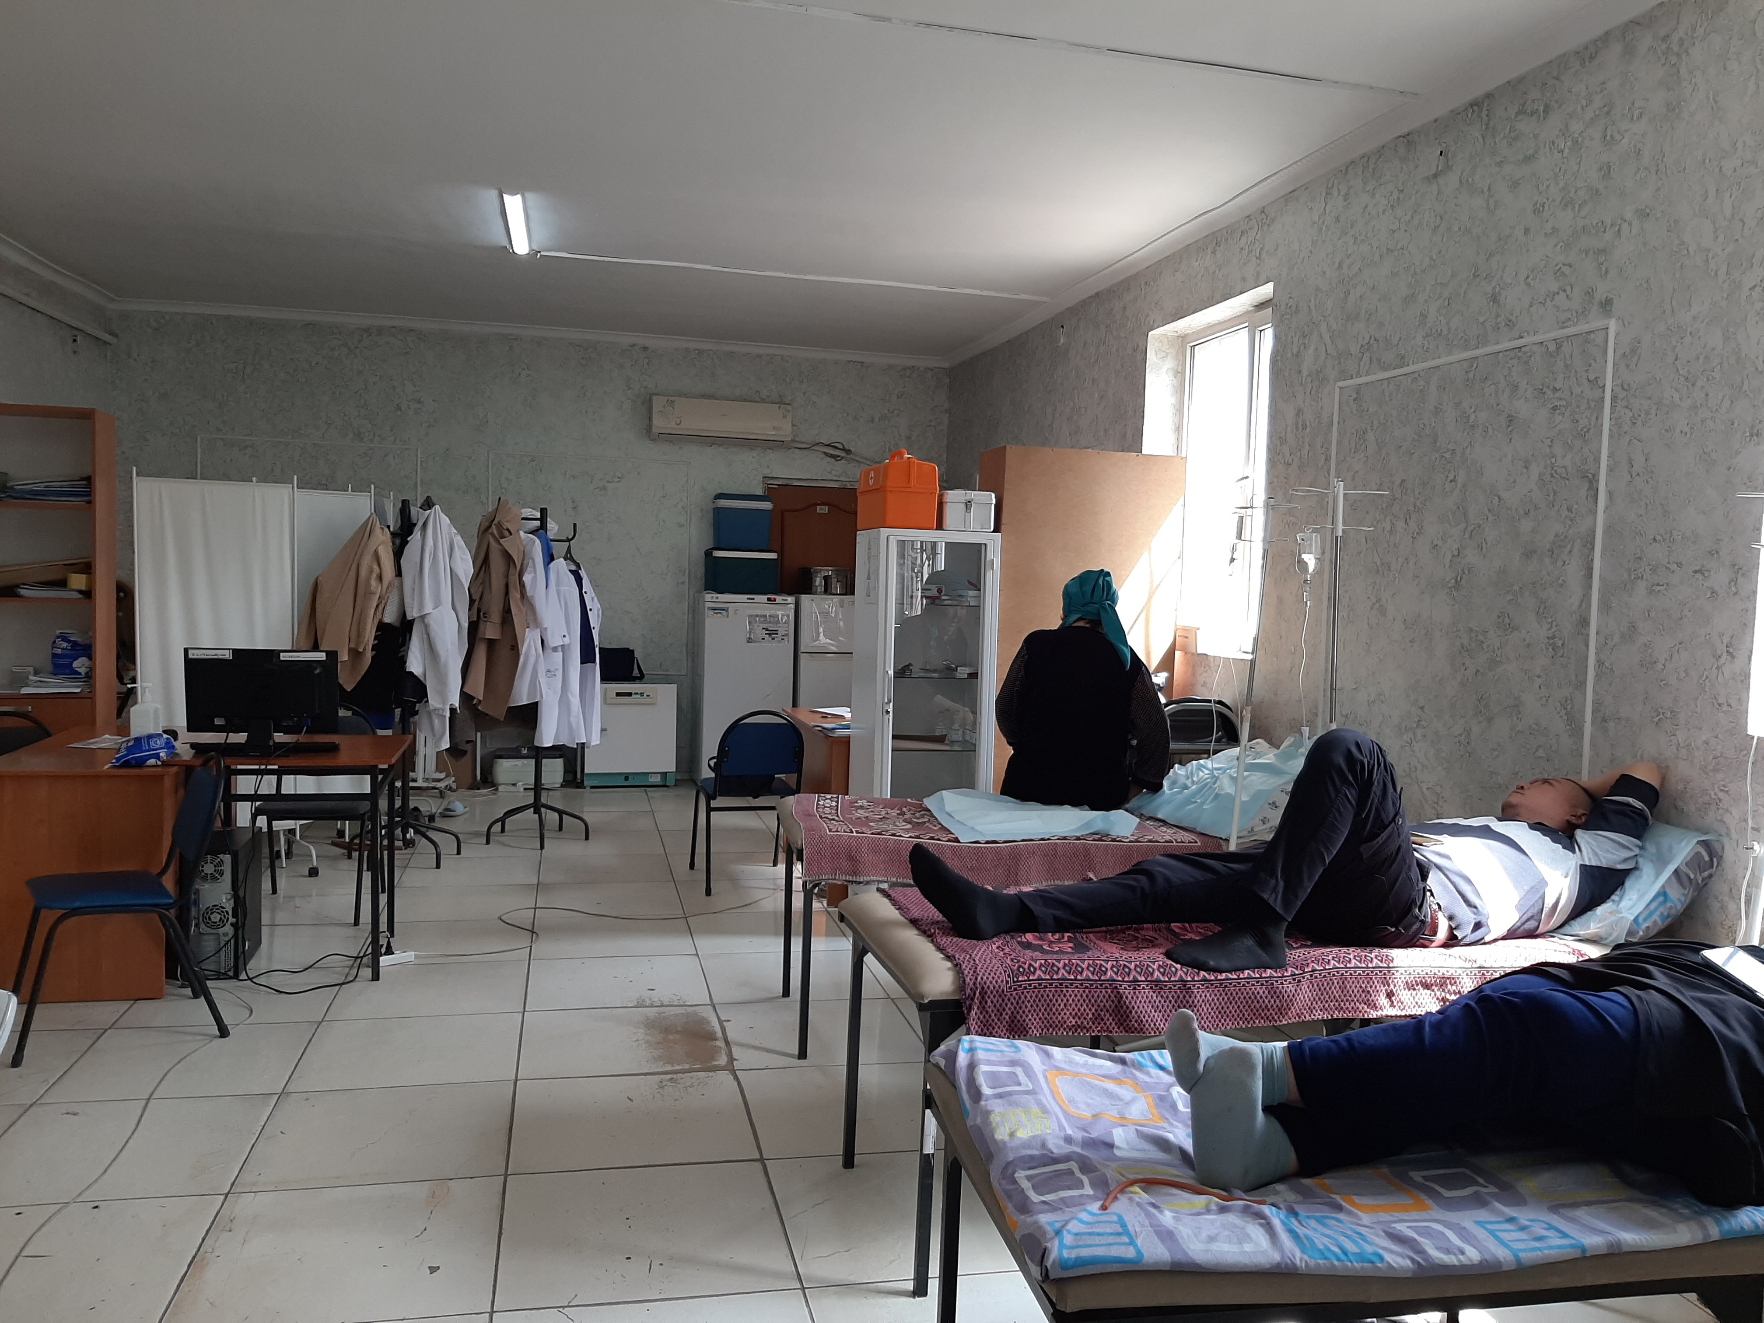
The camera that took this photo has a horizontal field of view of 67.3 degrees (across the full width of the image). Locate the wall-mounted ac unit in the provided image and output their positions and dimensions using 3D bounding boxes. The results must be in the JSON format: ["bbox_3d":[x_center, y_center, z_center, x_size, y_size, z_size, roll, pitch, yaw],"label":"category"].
[{"bbox_3d":[-1.064,-1.577,8.812,0.910,0.290,0.210,1,4,-13],"label":"wall-mounted ac unit"}]

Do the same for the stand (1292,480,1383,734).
[{"bbox_3d":[1.284,0.360,3.843,0.440,1.770,0.440,1,4,-13],"label":"stand"}]

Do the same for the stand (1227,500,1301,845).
[{"bbox_3d":[1.062,0.376,3.957,0.440,1.710,0.440,1,4,-13],"label":"stand"}]

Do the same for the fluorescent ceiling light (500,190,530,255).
[{"bbox_3d":[-1.680,-2.015,6.095,0.110,0.075,1.100,1,3,-13],"label":"fluorescent ceiling light"}]

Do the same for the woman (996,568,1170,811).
[{"bbox_3d":[0.715,0.339,4.872,0.570,1.320,0.600,1,3,-3],"label":"woman"}]

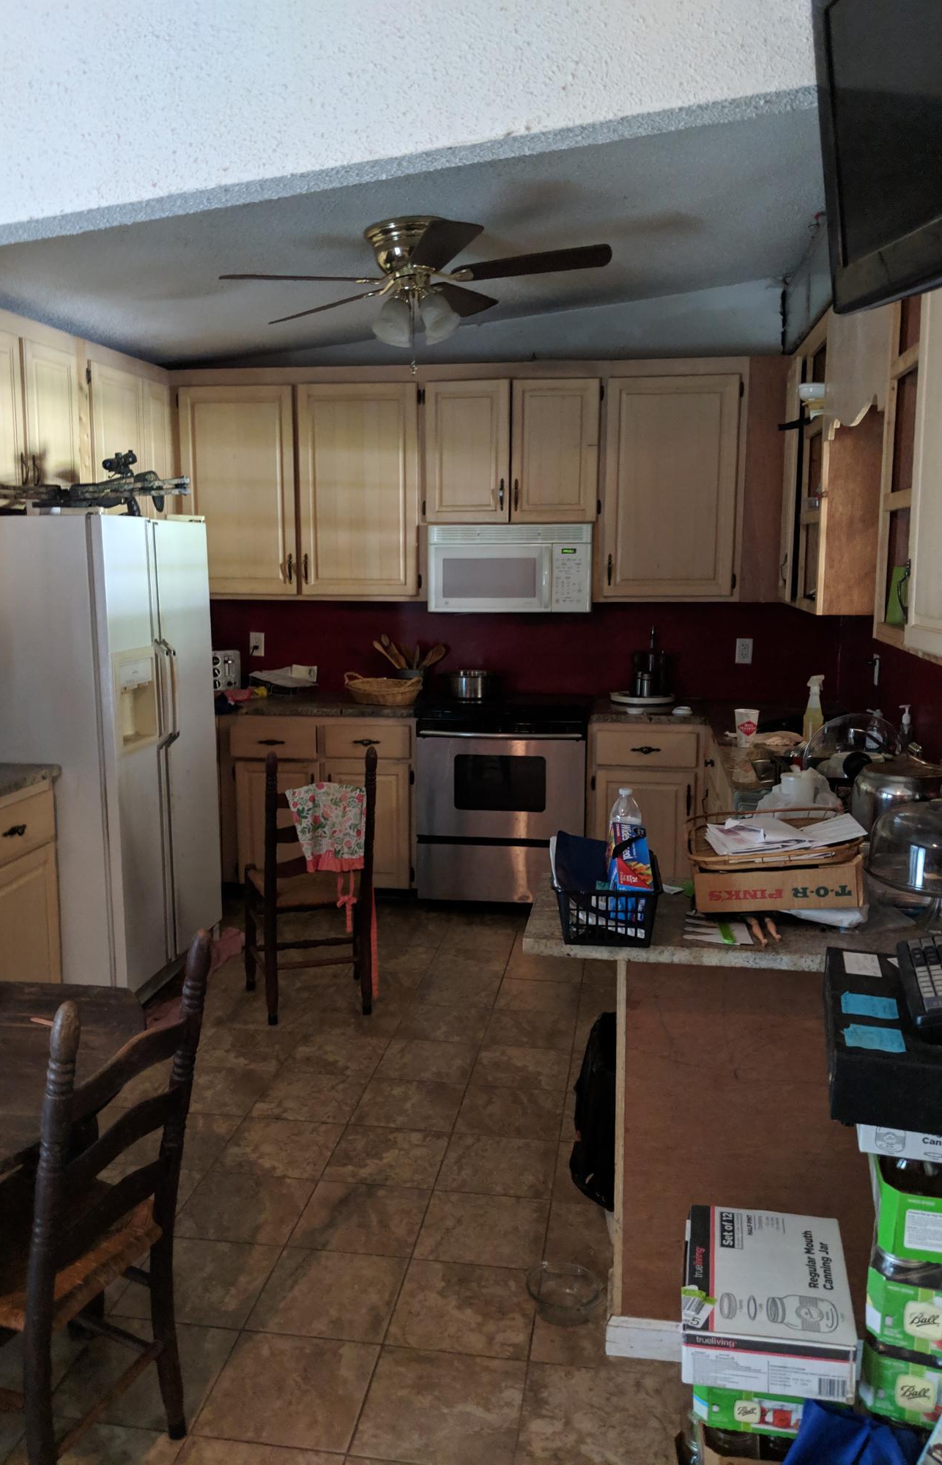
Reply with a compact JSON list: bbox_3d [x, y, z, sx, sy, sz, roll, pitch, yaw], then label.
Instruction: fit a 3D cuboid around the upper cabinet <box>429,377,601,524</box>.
[{"bbox_3d":[0.210,-1.309,5.389,0.790,0.640,0.335,1,9,8],"label":"upper cabinet"}]

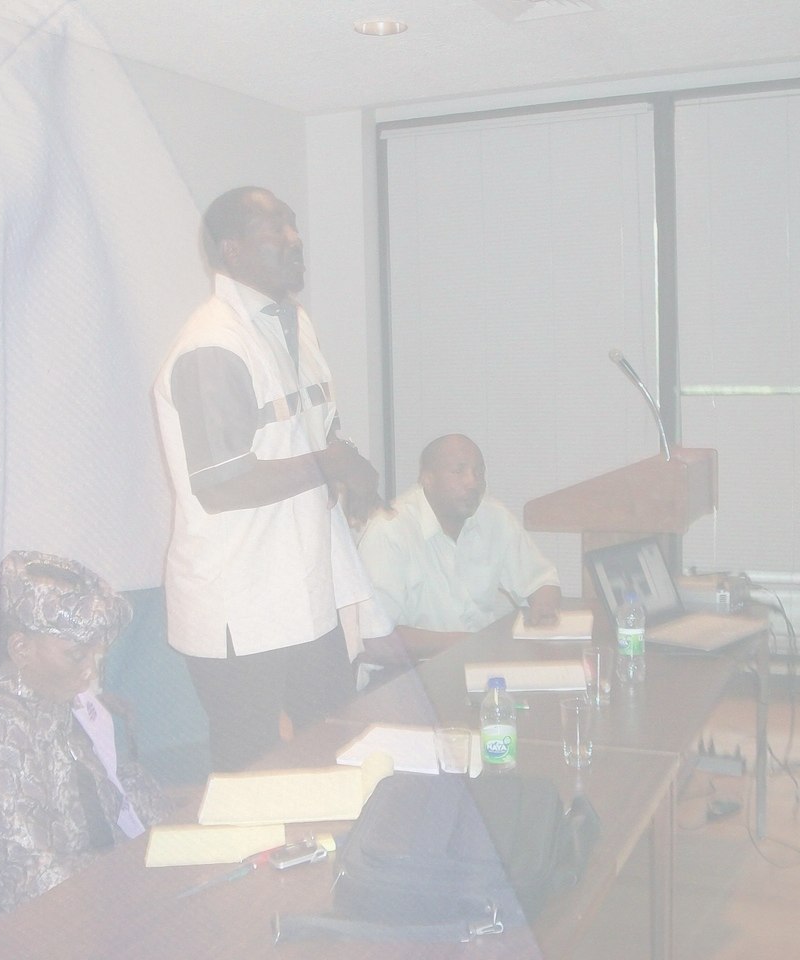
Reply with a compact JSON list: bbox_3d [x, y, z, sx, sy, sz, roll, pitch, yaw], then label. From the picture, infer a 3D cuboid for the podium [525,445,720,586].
[{"bbox_3d":[0.834,0.481,4.382,0.575,1.145,0.620,1,6,23],"label":"podium"}]

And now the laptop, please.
[{"bbox_3d":[0.763,0.311,3.238,0.349,0.242,0.365,3,7,40],"label":"laptop"}]

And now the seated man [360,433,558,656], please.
[{"bbox_3d":[0.181,0.510,3.633,0.600,1.260,0.660,-5,6,-30],"label":"seated man"}]

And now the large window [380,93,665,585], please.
[{"bbox_3d":[0.557,-0.529,5.691,1.410,2.429,0.090,1,6,25],"label":"large window"}]

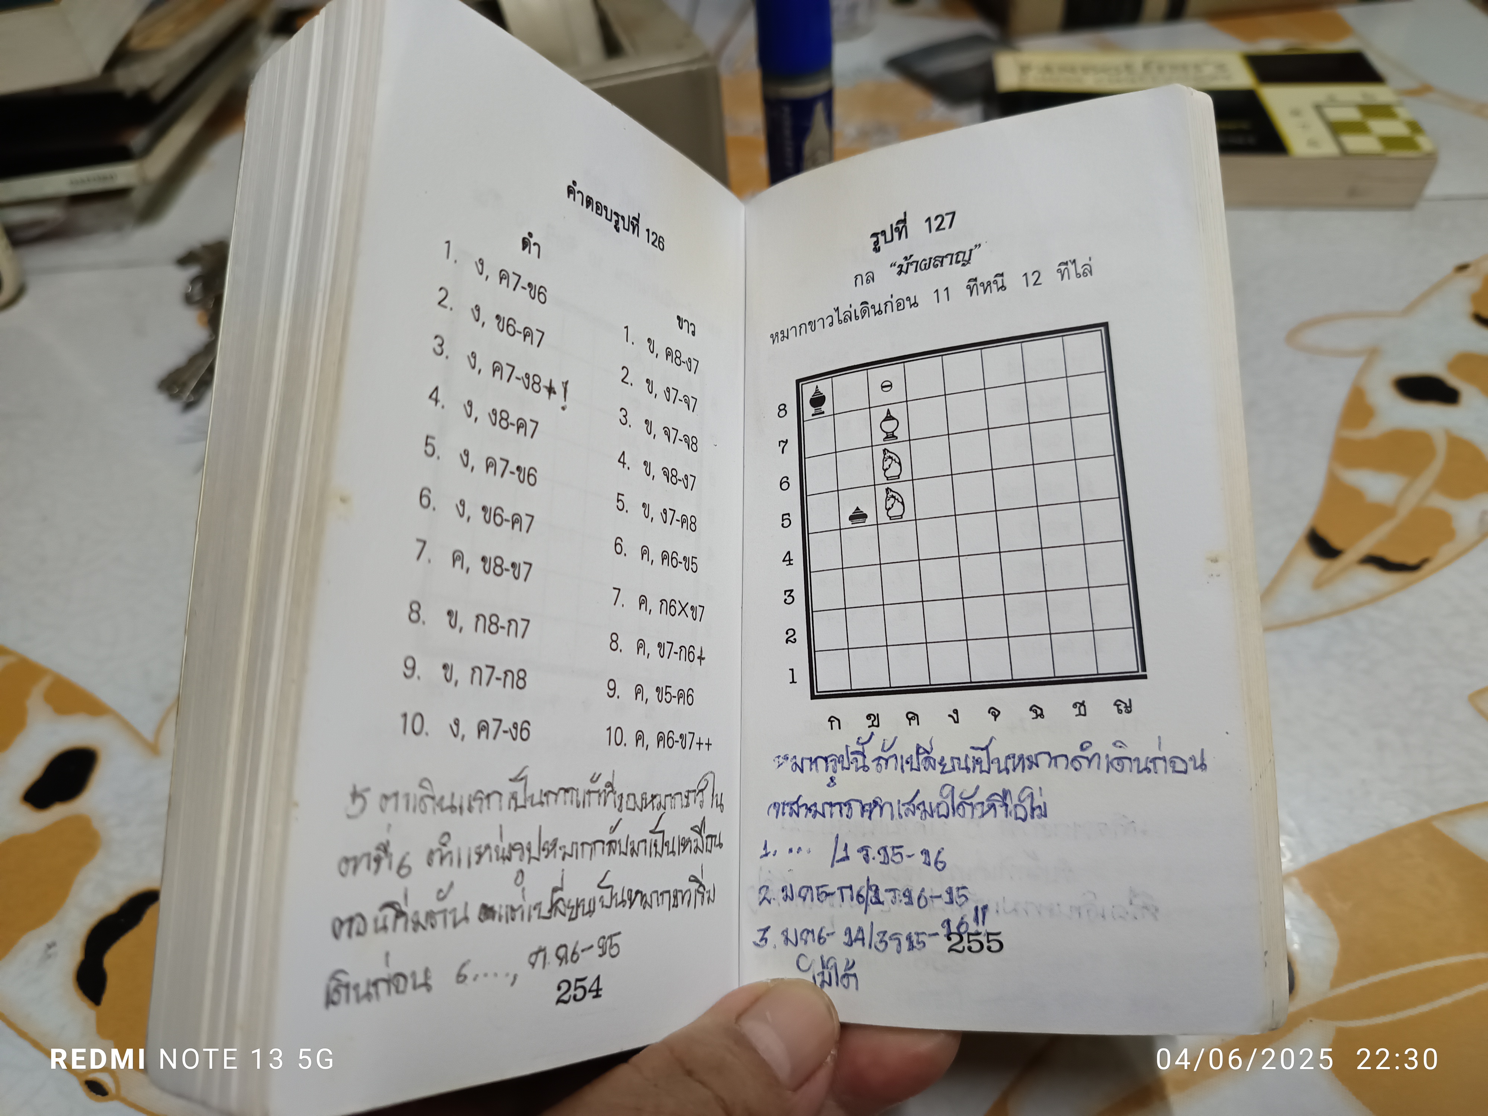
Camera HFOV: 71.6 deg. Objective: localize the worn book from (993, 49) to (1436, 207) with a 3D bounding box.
[{"bbox_3d":[0.200,-0.196,0.466,0.169,0.024,0.108,3,47,8],"label":"worn book"}]

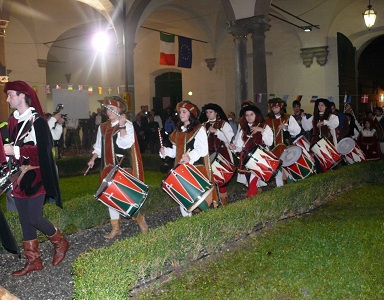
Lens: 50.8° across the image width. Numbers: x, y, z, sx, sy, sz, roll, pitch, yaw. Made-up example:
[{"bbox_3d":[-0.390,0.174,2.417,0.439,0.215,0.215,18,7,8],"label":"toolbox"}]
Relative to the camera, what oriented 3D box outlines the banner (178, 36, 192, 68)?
[{"bbox_3d":[-0.312,-4.822,20.000,0.060,1.480,1.000,3,6,44],"label":"banner"}]

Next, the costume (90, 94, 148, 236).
[{"bbox_3d":[-0.918,0.215,5.097,0.620,1.755,0.520,2,5,42],"label":"costume"}]

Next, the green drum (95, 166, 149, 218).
[{"bbox_3d":[-0.810,0.491,4.720,0.440,0.470,0.440,-39,23,35],"label":"green drum"}]

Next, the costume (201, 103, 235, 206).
[{"bbox_3d":[0.402,0.096,6.500,0.540,1.660,0.440,3,7,38],"label":"costume"}]

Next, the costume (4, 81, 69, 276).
[{"bbox_3d":[-1.520,0.266,3.916,0.600,1.845,0.540,-4,5,-30],"label":"costume"}]

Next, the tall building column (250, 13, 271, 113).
[{"bbox_3d":[2.168,-1.978,12.800,0.600,4.450,0.600,-1,5,0],"label":"tall building column"}]

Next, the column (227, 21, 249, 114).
[{"bbox_3d":[1.599,-1.991,13.200,0.620,4.450,0.620,4,7,43],"label":"column"}]

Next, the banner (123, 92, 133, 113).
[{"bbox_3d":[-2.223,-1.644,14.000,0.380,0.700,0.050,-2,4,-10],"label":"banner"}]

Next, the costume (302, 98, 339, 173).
[{"bbox_3d":[2.733,-0.202,8.600,0.660,1.740,0.500,3,6,33],"label":"costume"}]

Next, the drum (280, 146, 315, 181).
[{"bbox_3d":[1.798,0.266,7.014,0.430,0.430,0.500,21,-23,44],"label":"drum"}]

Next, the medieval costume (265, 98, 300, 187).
[{"bbox_3d":[1.678,-0.083,7.500,0.620,1.720,0.480,3,7,37],"label":"medieval costume"}]

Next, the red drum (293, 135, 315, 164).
[{"bbox_3d":[2.178,0.039,7.900,0.420,0.520,0.420,-44,-9,8],"label":"red drum"}]

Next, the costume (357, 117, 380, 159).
[{"bbox_3d":[4.946,-0.238,11.300,0.550,1.270,0.450,2,6,30],"label":"costume"}]

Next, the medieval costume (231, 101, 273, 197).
[{"bbox_3d":[0.982,0.116,6.516,0.580,1.675,0.460,1,5,33],"label":"medieval costume"}]

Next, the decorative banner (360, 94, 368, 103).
[{"bbox_3d":[5.317,-1.586,12.500,0.220,0.270,0.030,0,4,10],"label":"decorative banner"}]

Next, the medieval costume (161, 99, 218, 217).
[{"bbox_3d":[-0.031,0.206,5.392,0.620,1.695,0.500,3,5,43],"label":"medieval costume"}]

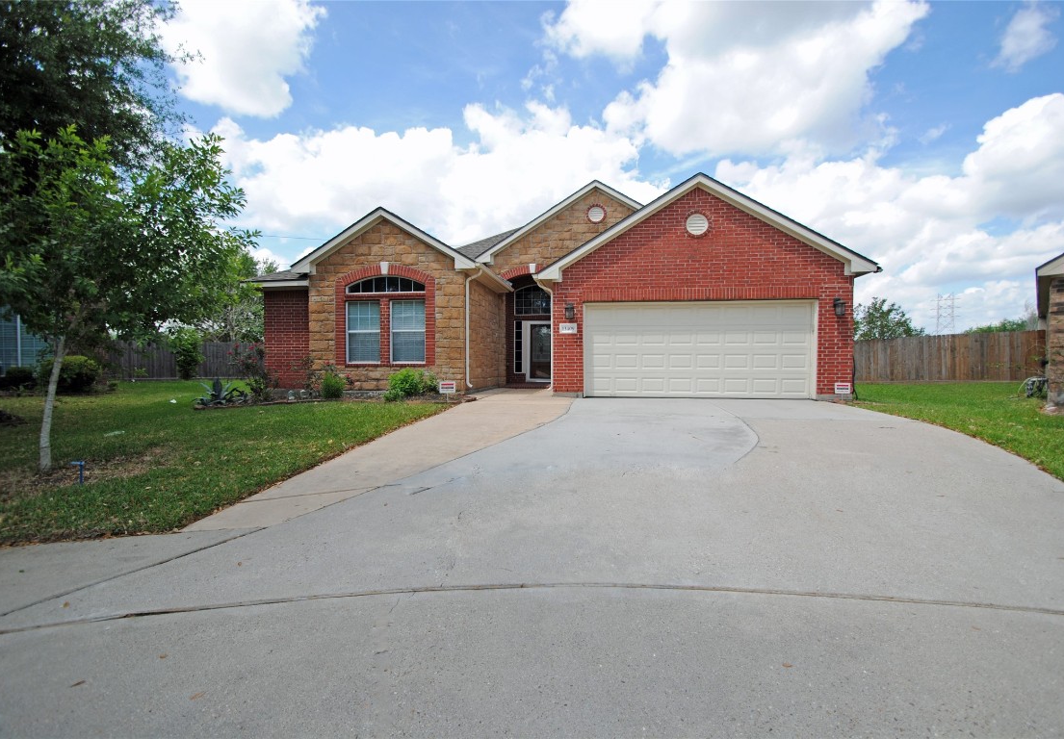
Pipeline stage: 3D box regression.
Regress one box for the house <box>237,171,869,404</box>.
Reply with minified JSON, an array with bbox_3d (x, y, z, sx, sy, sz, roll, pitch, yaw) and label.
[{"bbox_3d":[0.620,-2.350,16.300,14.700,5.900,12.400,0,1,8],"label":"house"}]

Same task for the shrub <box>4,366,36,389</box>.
[{"bbox_3d":[-16.500,0.260,14.850,0.850,0.780,0.850,0,1,0],"label":"shrub"}]

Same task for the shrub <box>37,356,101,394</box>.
[{"bbox_3d":[-13.750,0.120,13.700,1.450,1.130,1.400,0,1,0],"label":"shrub"}]

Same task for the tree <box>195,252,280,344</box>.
[{"bbox_3d":[-16.600,-3.000,26.000,4.400,6.800,4.400,0,1,0],"label":"tree"}]

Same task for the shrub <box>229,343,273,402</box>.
[{"bbox_3d":[-6.620,0.080,10.900,1.000,1.400,1.000,0,1,0],"label":"shrub"}]

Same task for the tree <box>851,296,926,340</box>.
[{"bbox_3d":[23.600,-2.200,31.000,5.000,5.200,5.000,0,1,0],"label":"tree"}]

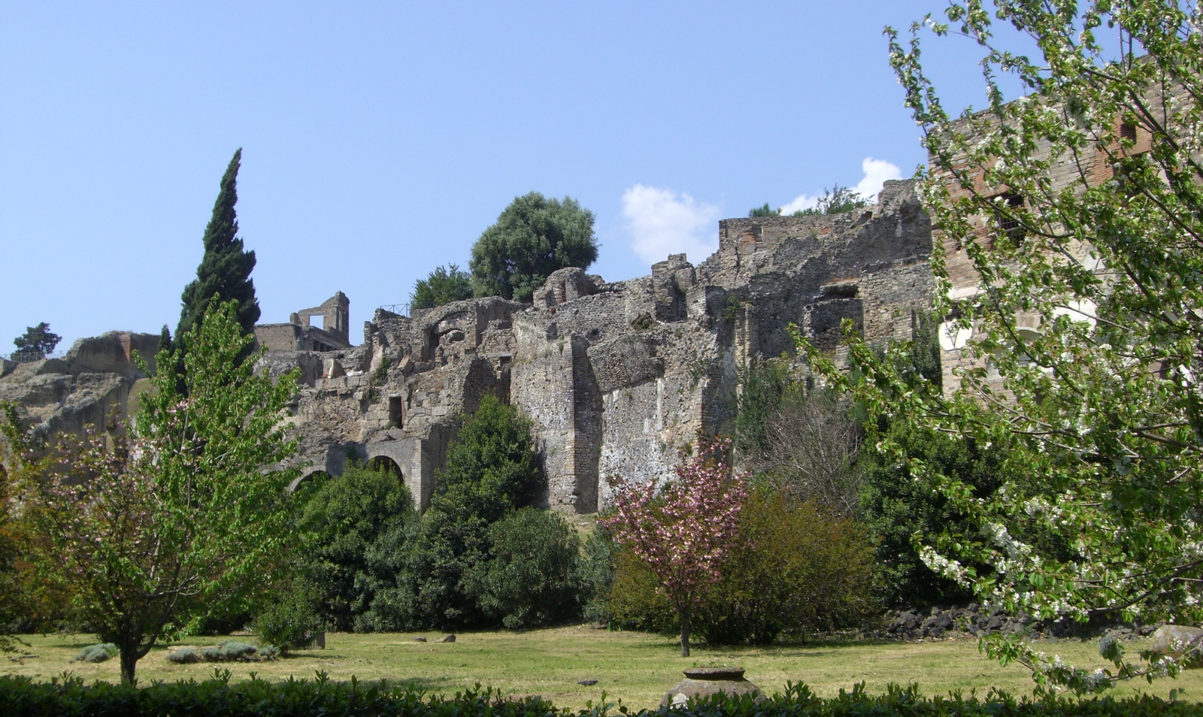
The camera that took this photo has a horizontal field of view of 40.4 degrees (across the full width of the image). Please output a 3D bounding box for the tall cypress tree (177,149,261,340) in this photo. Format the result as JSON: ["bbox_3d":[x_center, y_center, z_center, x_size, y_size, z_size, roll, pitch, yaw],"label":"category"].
[{"bbox_3d":[-16.862,-1.926,72.000,3.940,14.670,3.900,-1,-7,0],"label":"tall cypress tree"}]

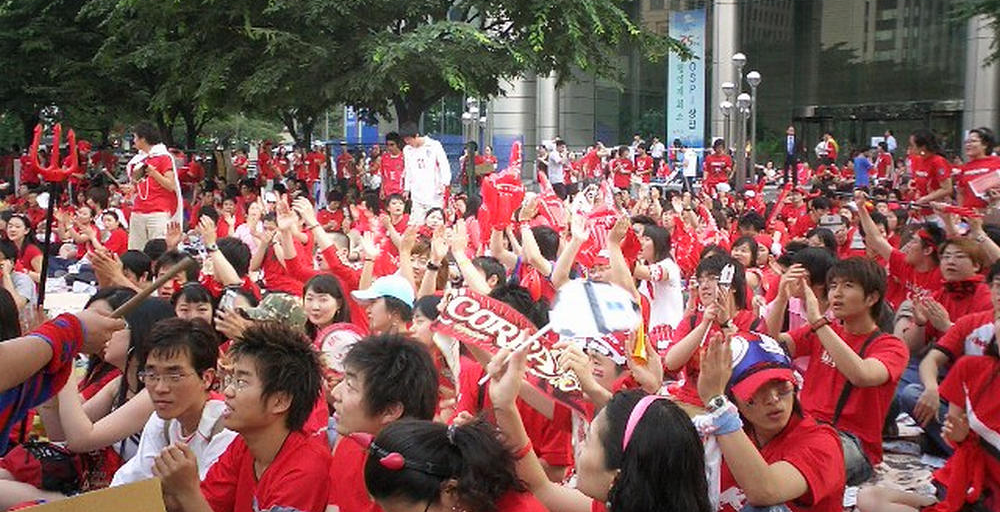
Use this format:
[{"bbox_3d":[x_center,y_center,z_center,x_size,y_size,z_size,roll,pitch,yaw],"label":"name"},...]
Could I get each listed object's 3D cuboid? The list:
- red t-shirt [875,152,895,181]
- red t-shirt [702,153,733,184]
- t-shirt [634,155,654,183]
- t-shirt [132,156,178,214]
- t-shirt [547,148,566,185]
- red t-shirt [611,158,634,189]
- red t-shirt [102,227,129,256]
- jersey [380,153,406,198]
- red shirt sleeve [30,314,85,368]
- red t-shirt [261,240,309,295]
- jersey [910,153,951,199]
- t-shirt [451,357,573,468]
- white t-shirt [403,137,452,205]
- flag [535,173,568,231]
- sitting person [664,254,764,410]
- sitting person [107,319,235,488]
[{"bbox_3d":[7.194,-1.675,20.000,0.300,0.560,0.430,-2,5,-23],"label":"red t-shirt"},{"bbox_3d":[3.520,-1.408,17.300,0.490,0.560,0.280,0,5,3],"label":"red t-shirt"},{"bbox_3d":[3.301,-1.983,24.500,0.480,0.670,0.270,1,5,9],"label":"t-shirt"},{"bbox_3d":[-3.103,-0.660,9.600,0.460,0.620,0.290,3,6,32],"label":"t-shirt"},{"bbox_3d":[1.136,-1.790,21.500,0.300,0.700,0.460,4,7,37],"label":"t-shirt"},{"bbox_3d":[2.326,-1.567,20.300,0.480,0.600,0.280,-1,5,-6],"label":"red t-shirt"},{"bbox_3d":[-3.823,-0.124,10.600,0.370,0.440,0.260,3,6,30],"label":"red t-shirt"},{"bbox_3d":[-1.339,-1.017,13.500,0.420,0.580,0.280,0,5,6],"label":"jersey"},{"bbox_3d":[-0.807,0.154,1.950,0.105,0.110,0.110,-2,5,-17],"label":"red shirt sleeve"},{"bbox_3d":[-1.746,0.094,8.700,0.480,0.580,0.320,4,6,33],"label":"red t-shirt"},{"bbox_3d":[3.496,-0.623,8.700,0.290,0.540,0.440,-2,5,-25],"label":"jersey"},{"bbox_3d":[0.044,0.476,3.450,0.440,0.470,0.280,4,6,37],"label":"t-shirt"},{"bbox_3d":[-0.827,-0.964,12.200,0.560,0.780,0.320,2,6,20],"label":"white t-shirt"},{"bbox_3d":[0.332,-0.339,6.900,0.240,0.400,0.140,-1,5,-10],"label":"flag"},{"bbox_3d":[1.000,0.408,4.911,0.540,0.840,0.660,4,6,33],"label":"sitting person"},{"bbox_3d":[-0.860,0.608,2.690,0.520,0.870,0.660,4,7,37],"label":"sitting person"}]

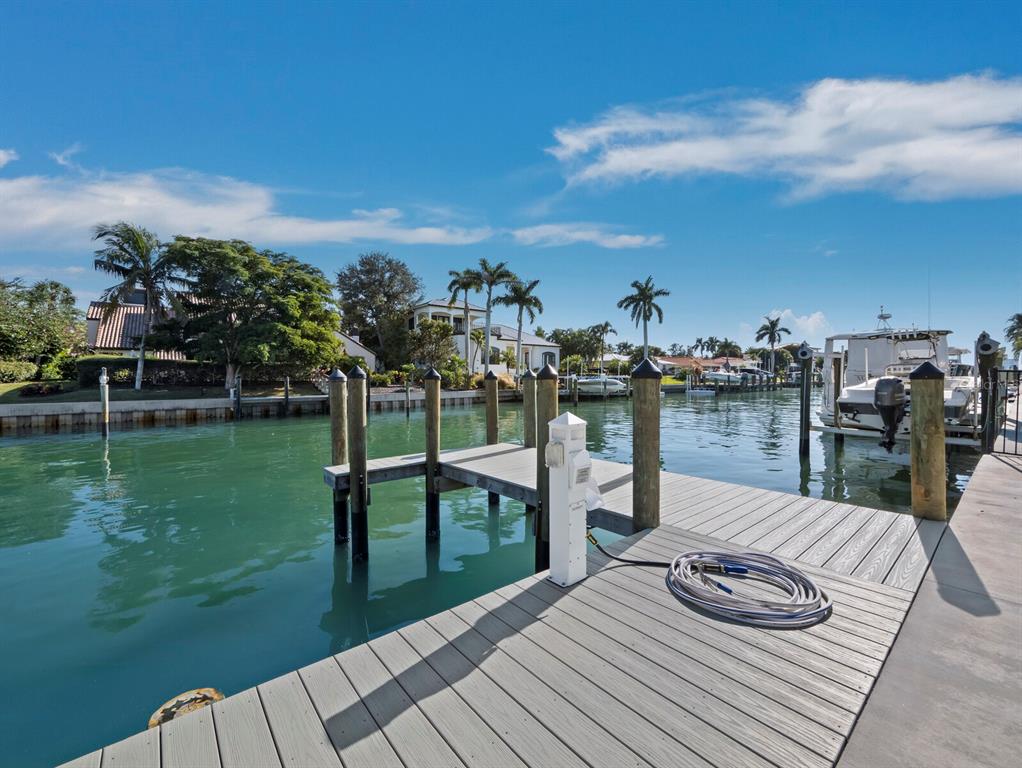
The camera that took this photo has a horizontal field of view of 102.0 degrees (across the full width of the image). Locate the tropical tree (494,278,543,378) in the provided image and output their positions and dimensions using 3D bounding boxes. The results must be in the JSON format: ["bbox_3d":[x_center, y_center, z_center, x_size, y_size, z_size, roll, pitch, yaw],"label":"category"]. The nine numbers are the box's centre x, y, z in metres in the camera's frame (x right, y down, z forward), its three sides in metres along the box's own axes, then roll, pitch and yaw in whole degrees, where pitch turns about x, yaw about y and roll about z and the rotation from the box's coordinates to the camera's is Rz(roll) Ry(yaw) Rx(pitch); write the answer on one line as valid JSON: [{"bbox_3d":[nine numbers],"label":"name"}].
[{"bbox_3d":[0.843,-6.015,46.500,5.400,11.700,5.400,0,0,1],"label":"tropical tree"}]

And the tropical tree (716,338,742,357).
[{"bbox_3d":[55.200,-6.000,105.000,5.800,10.500,5.800,-1,1,-40],"label":"tropical tree"}]

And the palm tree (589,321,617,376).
[{"bbox_3d":[13.791,-5.247,62.000,4.100,8.500,4.100,0,0,13],"label":"palm tree"}]

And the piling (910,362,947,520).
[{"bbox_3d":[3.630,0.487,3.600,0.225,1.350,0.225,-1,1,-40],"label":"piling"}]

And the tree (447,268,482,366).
[{"bbox_3d":[-4.650,-6.100,42.500,4.000,11.400,4.000,0,1,0],"label":"tree"}]

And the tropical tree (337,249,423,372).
[{"bbox_3d":[-14.307,-7.562,45.000,9.400,13.400,9.200,0,0,-18],"label":"tropical tree"}]

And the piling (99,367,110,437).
[{"bbox_3d":[-16.200,0.720,16.500,0.230,2.800,0.230,-1,1,-40],"label":"piling"}]

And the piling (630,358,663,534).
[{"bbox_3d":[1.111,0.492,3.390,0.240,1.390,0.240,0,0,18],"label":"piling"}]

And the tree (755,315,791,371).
[{"bbox_3d":[55.200,-7.850,87.000,6.200,13.400,6.200,-1,1,-40],"label":"tree"}]

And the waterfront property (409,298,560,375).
[{"bbox_3d":[-4.800,-5.200,55.000,19.000,10.000,12.500,-1,1,-40],"label":"waterfront property"}]

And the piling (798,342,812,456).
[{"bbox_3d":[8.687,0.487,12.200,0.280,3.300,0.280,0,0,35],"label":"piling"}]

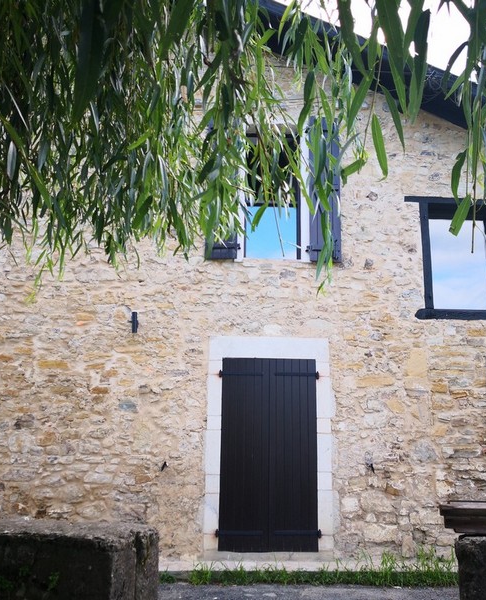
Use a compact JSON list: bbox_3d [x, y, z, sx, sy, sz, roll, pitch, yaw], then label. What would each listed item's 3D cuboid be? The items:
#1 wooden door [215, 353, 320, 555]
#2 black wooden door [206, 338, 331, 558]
[{"bbox_3d":[0.292,1.714,7.018,1.095,2.097,0.060,1,-13,-2],"label":"wooden door"},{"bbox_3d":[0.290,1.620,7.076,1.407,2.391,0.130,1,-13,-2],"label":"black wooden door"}]

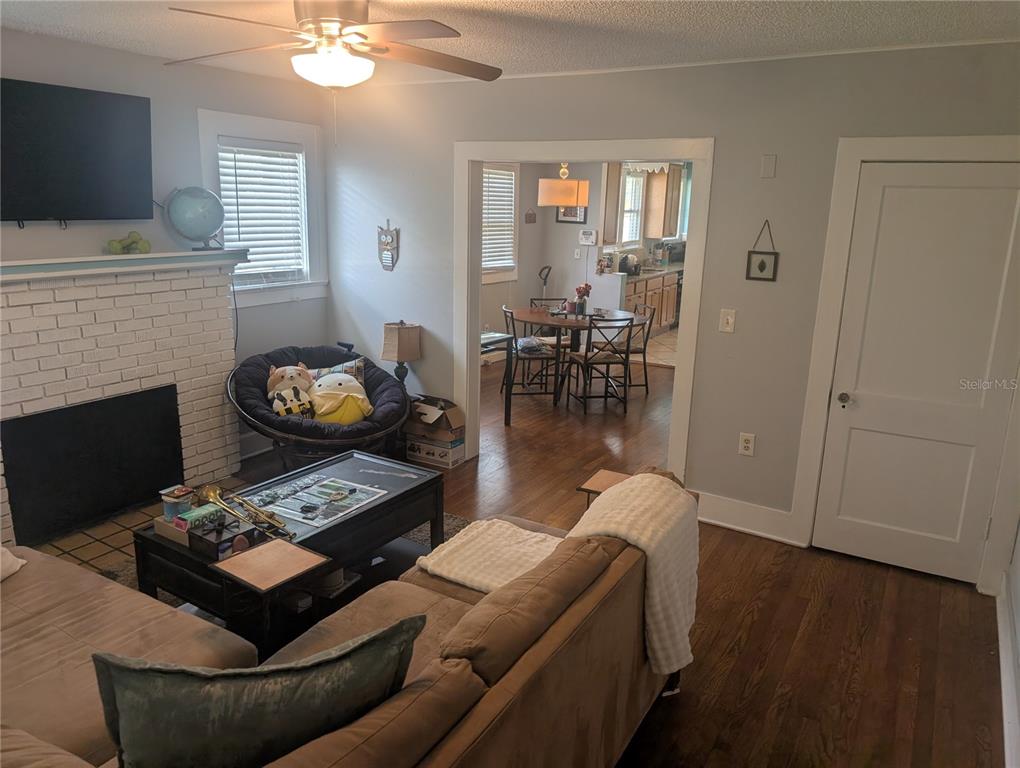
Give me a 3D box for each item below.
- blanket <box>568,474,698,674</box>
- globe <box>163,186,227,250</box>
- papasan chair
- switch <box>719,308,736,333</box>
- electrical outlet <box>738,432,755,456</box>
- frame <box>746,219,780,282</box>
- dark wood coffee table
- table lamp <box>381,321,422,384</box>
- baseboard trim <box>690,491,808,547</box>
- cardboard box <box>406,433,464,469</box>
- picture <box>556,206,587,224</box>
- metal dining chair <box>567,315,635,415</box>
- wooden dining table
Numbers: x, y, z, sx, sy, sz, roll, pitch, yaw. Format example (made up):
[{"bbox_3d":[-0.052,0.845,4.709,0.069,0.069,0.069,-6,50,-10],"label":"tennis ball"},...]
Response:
[{"bbox_3d":[0.400,0.658,2.367,0.420,0.670,0.500,10,17,31],"label":"blanket"},{"bbox_3d":[-1.845,-0.972,4.171,0.310,0.360,0.310,10,17,31],"label":"globe"},{"bbox_3d":[-1.185,0.204,4.485,1.130,0.820,1.100,-6,16,-27],"label":"papasan chair"},{"bbox_3d":[1.162,-0.338,3.783,0.079,0.121,0.014,10,17,31],"label":"switch"},{"bbox_3d":[1.292,0.331,3.856,0.078,0.122,0.012,10,17,31],"label":"electrical outlet"},{"bbox_3d":[1.294,-0.679,3.612,0.156,0.310,0.020,10,17,31],"label":"frame"},{"bbox_3d":[-0.940,0.747,3.297,0.615,0.452,1.230,10,17,31],"label":"dark wood coffee table"},{"bbox_3d":[-0.733,-0.162,4.822,0.200,0.520,0.200,-13,20,-43],"label":"table lamp"},{"bbox_3d":[1.293,0.740,3.940,0.690,0.167,0.030,10,17,31],"label":"baseboard trim"},{"bbox_3d":[-0.523,0.449,4.996,0.365,0.190,0.170,9,16,27],"label":"cardboard box"},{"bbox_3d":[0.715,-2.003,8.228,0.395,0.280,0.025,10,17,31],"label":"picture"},{"bbox_3d":[0.794,-0.193,6.268,0.410,0.845,0.470,-2,15,-14],"label":"metal dining chair"},{"bbox_3d":[0.620,-0.277,6.747,1.240,0.760,1.240,-3,15,-16],"label":"wooden dining table"}]

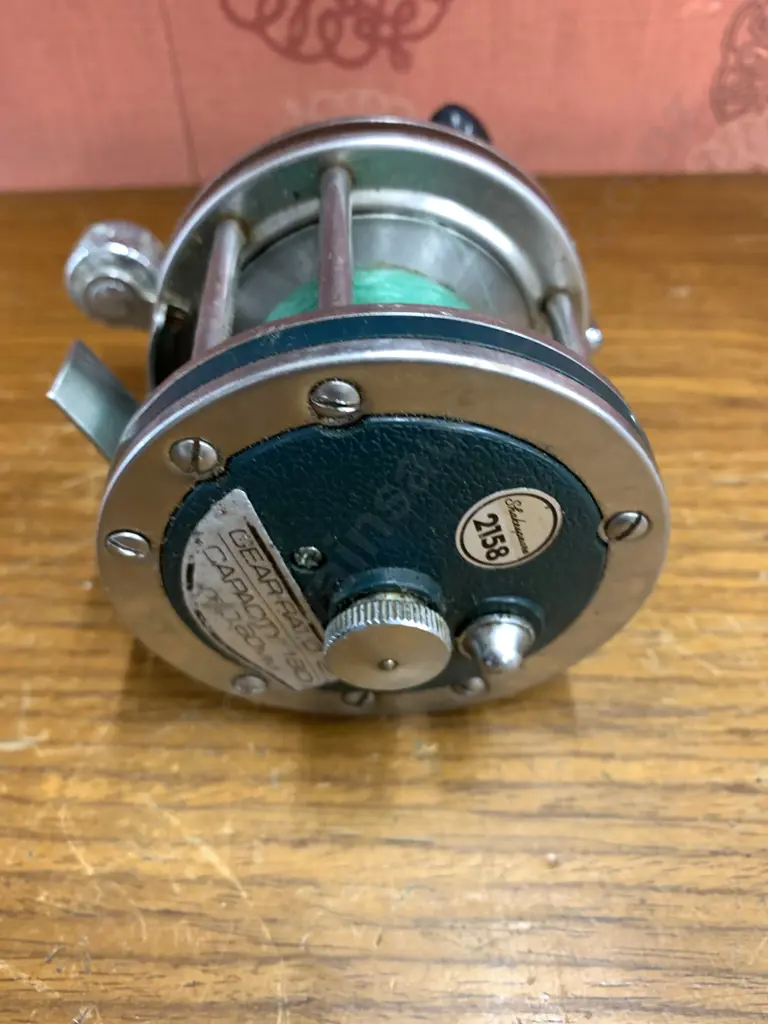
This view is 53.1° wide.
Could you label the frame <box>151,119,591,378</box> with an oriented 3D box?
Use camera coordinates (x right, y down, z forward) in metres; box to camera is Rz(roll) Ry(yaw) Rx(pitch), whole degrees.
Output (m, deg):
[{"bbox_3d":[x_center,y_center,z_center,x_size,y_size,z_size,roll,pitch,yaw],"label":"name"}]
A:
[{"bbox_3d":[-0.001,-0.016,0.141,0.086,0.086,0.058,-2,48,-2],"label":"frame"}]

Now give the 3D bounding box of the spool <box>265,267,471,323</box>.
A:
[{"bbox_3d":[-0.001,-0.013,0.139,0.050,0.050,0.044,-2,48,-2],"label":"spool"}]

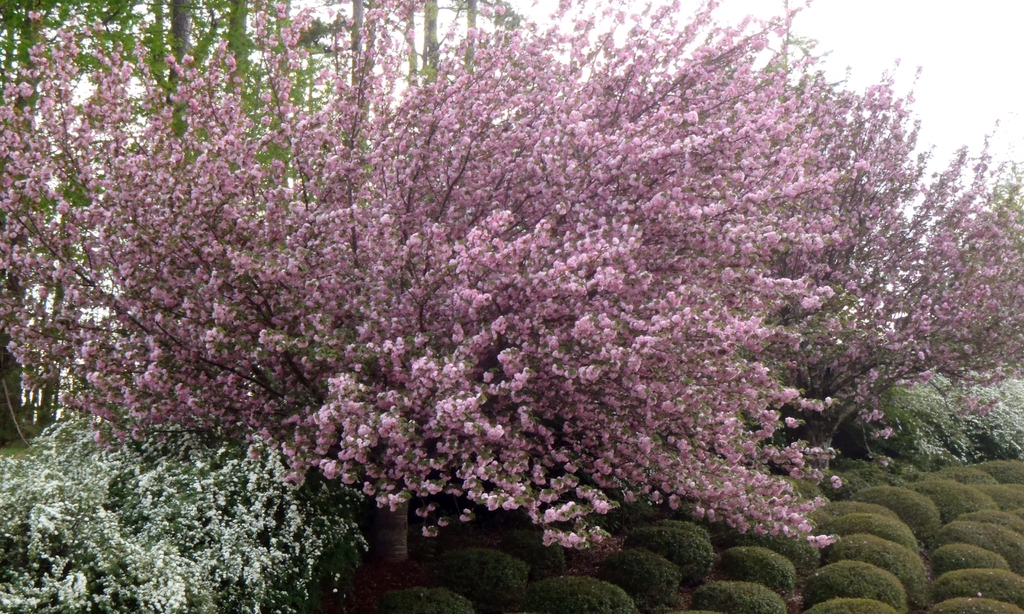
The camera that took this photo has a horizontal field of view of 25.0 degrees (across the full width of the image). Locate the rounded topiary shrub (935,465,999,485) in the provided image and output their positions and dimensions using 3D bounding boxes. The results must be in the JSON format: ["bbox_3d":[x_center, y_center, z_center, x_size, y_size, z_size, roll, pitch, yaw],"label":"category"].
[{"bbox_3d":[4.720,1.874,24.120,0.753,0.414,0.753,0,1,0],"label":"rounded topiary shrub"}]

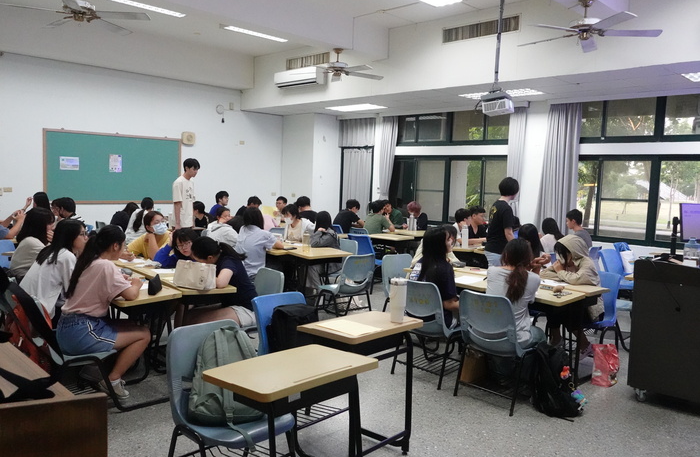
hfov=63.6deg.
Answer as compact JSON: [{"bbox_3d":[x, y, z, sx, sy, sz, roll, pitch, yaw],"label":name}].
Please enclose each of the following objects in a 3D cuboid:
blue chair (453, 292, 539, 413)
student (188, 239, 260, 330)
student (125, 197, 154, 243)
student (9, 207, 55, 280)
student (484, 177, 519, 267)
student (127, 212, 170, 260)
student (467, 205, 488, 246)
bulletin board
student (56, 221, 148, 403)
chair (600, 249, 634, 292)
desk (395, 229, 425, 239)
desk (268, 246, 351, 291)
[{"bbox_3d":[1.107,0.826,4.051,0.550,0.795,0.490,-3,7,-45],"label":"blue chair"},{"bbox_3d":[-1.002,0.608,4.262,0.780,1.080,0.480,-3,7,-45],"label":"student"},{"bbox_3d":[-2.679,0.208,7.255,0.620,1.218,0.460,-3,7,-44],"label":"student"},{"bbox_3d":[-2.428,0.451,4.545,0.640,1.228,0.460,-3,7,-44],"label":"student"},{"bbox_3d":[1.552,0.290,5.823,0.330,1.630,0.460,-3,7,-45],"label":"student"},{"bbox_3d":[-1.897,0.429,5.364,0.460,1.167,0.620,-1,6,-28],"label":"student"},{"bbox_3d":[1.781,0.322,7.485,0.480,1.220,0.720,-3,7,-44],"label":"student"},{"bbox_3d":[-4.038,-1.031,9.842,2.410,1.220,0.040,-3,7,-45],"label":"bulletin board"},{"bbox_3d":[-1.572,0.574,3.700,0.660,1.194,0.460,-3,7,-44],"label":"student"},{"bbox_3d":[3.114,0.686,6.410,0.480,0.795,0.540,-3,7,-45],"label":"chair"},{"bbox_3d":[0.876,0.462,8.232,0.440,0.760,0.630,-3,7,-45],"label":"desk"},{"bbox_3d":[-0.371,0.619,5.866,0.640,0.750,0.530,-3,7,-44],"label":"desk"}]

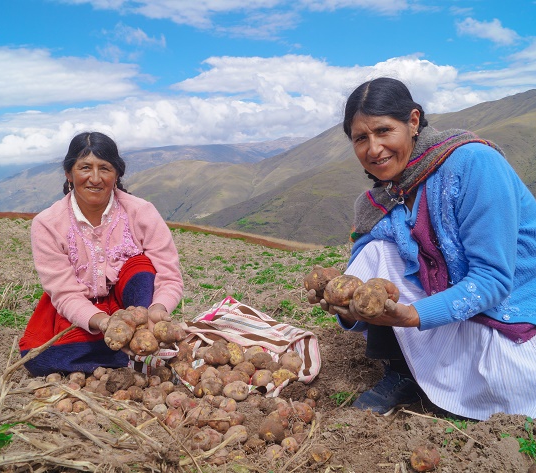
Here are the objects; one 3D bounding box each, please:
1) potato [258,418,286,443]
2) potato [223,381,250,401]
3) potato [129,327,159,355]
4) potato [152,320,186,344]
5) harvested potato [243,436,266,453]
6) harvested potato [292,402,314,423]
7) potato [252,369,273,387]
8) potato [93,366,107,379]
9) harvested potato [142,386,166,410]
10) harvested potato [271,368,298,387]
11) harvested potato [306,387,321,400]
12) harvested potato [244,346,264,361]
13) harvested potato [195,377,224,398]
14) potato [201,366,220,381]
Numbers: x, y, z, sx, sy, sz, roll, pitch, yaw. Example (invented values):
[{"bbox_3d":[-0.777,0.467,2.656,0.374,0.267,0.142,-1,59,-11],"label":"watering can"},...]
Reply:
[{"bbox_3d":[0.008,0.443,1.215,0.064,0.057,0.059,0,8,0],"label":"potato"},{"bbox_3d":[-0.081,0.398,1.375,0.067,0.052,0.057,0,8,0],"label":"potato"},{"bbox_3d":[-0.325,0.276,1.401,0.075,0.068,0.071,0,8,0],"label":"potato"},{"bbox_3d":[-0.272,0.265,1.470,0.086,0.064,0.066,0,3,0],"label":"potato"},{"bbox_3d":[-0.028,0.438,1.120,0.045,0.036,0.042,0,3,0],"label":"harvested potato"},{"bbox_3d":[0.085,0.432,1.308,0.057,0.050,0.054,0,8,0],"label":"harvested potato"},{"bbox_3d":[-0.015,0.389,1.463,0.060,0.051,0.056,0,8,0],"label":"potato"},{"bbox_3d":[-0.510,0.414,1.620,0.042,0.037,0.040,0,3,0],"label":"potato"},{"bbox_3d":[-0.295,0.420,1.380,0.062,0.059,0.058,0,3,0],"label":"harvested potato"},{"bbox_3d":[0.046,0.397,1.500,0.068,0.053,0.056,0,8,2],"label":"harvested potato"},{"bbox_3d":[0.128,0.437,1.480,0.038,0.035,0.038,1,8,5],"label":"harvested potato"},{"bbox_3d":[-0.044,0.358,1.610,0.061,0.050,0.053,0,3,0],"label":"harvested potato"},{"bbox_3d":[-0.159,0.411,1.450,0.074,0.058,0.060,0,3,0],"label":"harvested potato"},{"bbox_3d":[-0.162,0.392,1.510,0.052,0.045,0.050,-1,8,-6],"label":"potato"}]

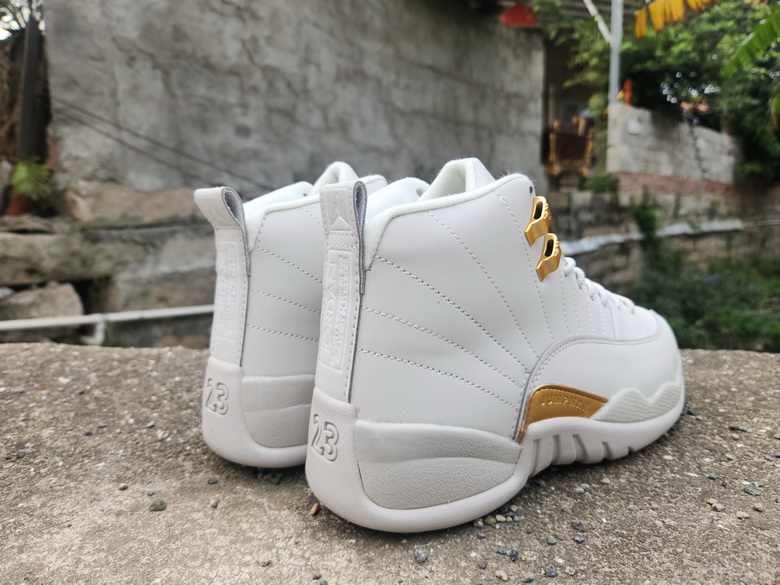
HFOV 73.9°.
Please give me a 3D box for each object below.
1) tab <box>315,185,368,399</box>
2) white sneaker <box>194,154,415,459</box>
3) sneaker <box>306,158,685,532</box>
[{"bbox_3d":[-0.022,-0.001,0.236,0.017,0.098,0.028,-7,12,-36],"label":"tab"},{"bbox_3d":[0.000,-0.005,0.394,0.110,0.174,0.300,8,12,40],"label":"white sneaker"},{"bbox_3d":[0.088,0.007,0.318,0.300,0.174,0.110,-7,12,-36],"label":"sneaker"}]

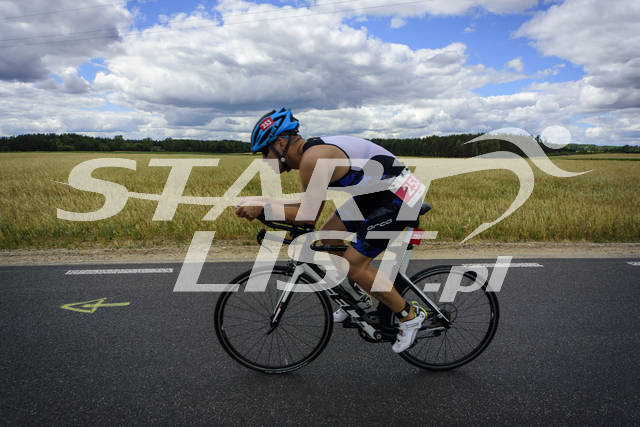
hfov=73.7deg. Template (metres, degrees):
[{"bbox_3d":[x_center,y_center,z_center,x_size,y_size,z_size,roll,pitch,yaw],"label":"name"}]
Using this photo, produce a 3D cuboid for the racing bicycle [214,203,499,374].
[{"bbox_3d":[0.229,0.457,2.459,1.654,0.990,0.430,0,8,-3],"label":"racing bicycle"}]

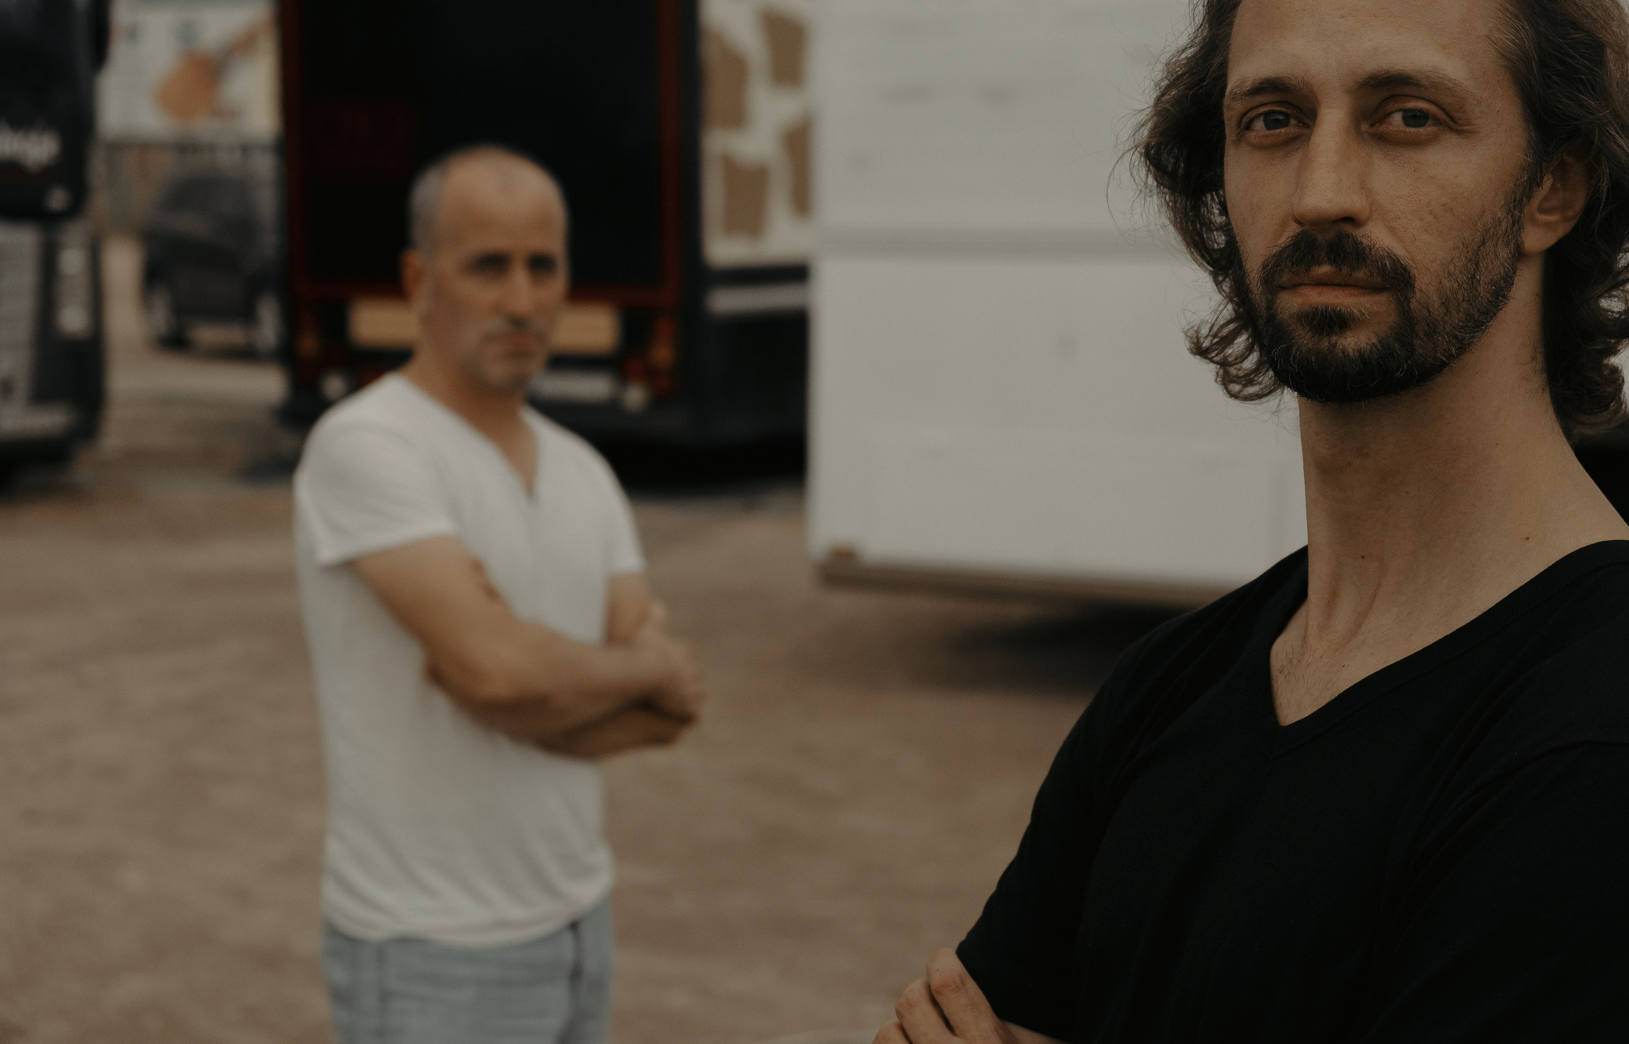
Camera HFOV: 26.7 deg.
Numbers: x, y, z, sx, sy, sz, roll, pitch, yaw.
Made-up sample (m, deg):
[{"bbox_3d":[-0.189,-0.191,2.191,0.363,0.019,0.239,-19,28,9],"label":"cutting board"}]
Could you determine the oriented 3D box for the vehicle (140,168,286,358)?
[{"bbox_3d":[-4.799,-2.429,32.110,1.820,1.570,4.350,-4,7,-32],"label":"vehicle"}]

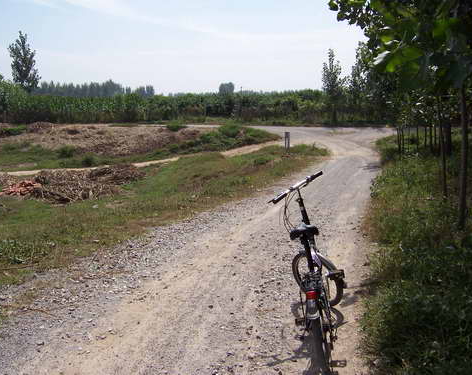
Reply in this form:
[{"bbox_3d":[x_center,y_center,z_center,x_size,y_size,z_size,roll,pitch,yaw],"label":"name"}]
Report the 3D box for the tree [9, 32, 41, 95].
[{"bbox_3d":[-20.411,-10.986,46.801,3.191,8.498,3.191,0,10,0],"label":"tree"}]

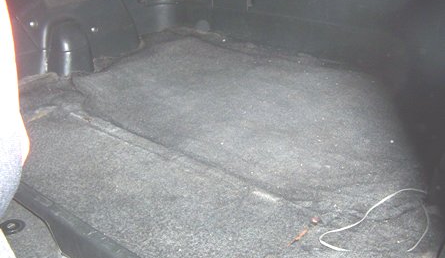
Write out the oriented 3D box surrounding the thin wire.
[{"bbox_3d":[0.276,0.140,0.805,0.252,0.025,0.111,-19,30,-36],"label":"thin wire"}]

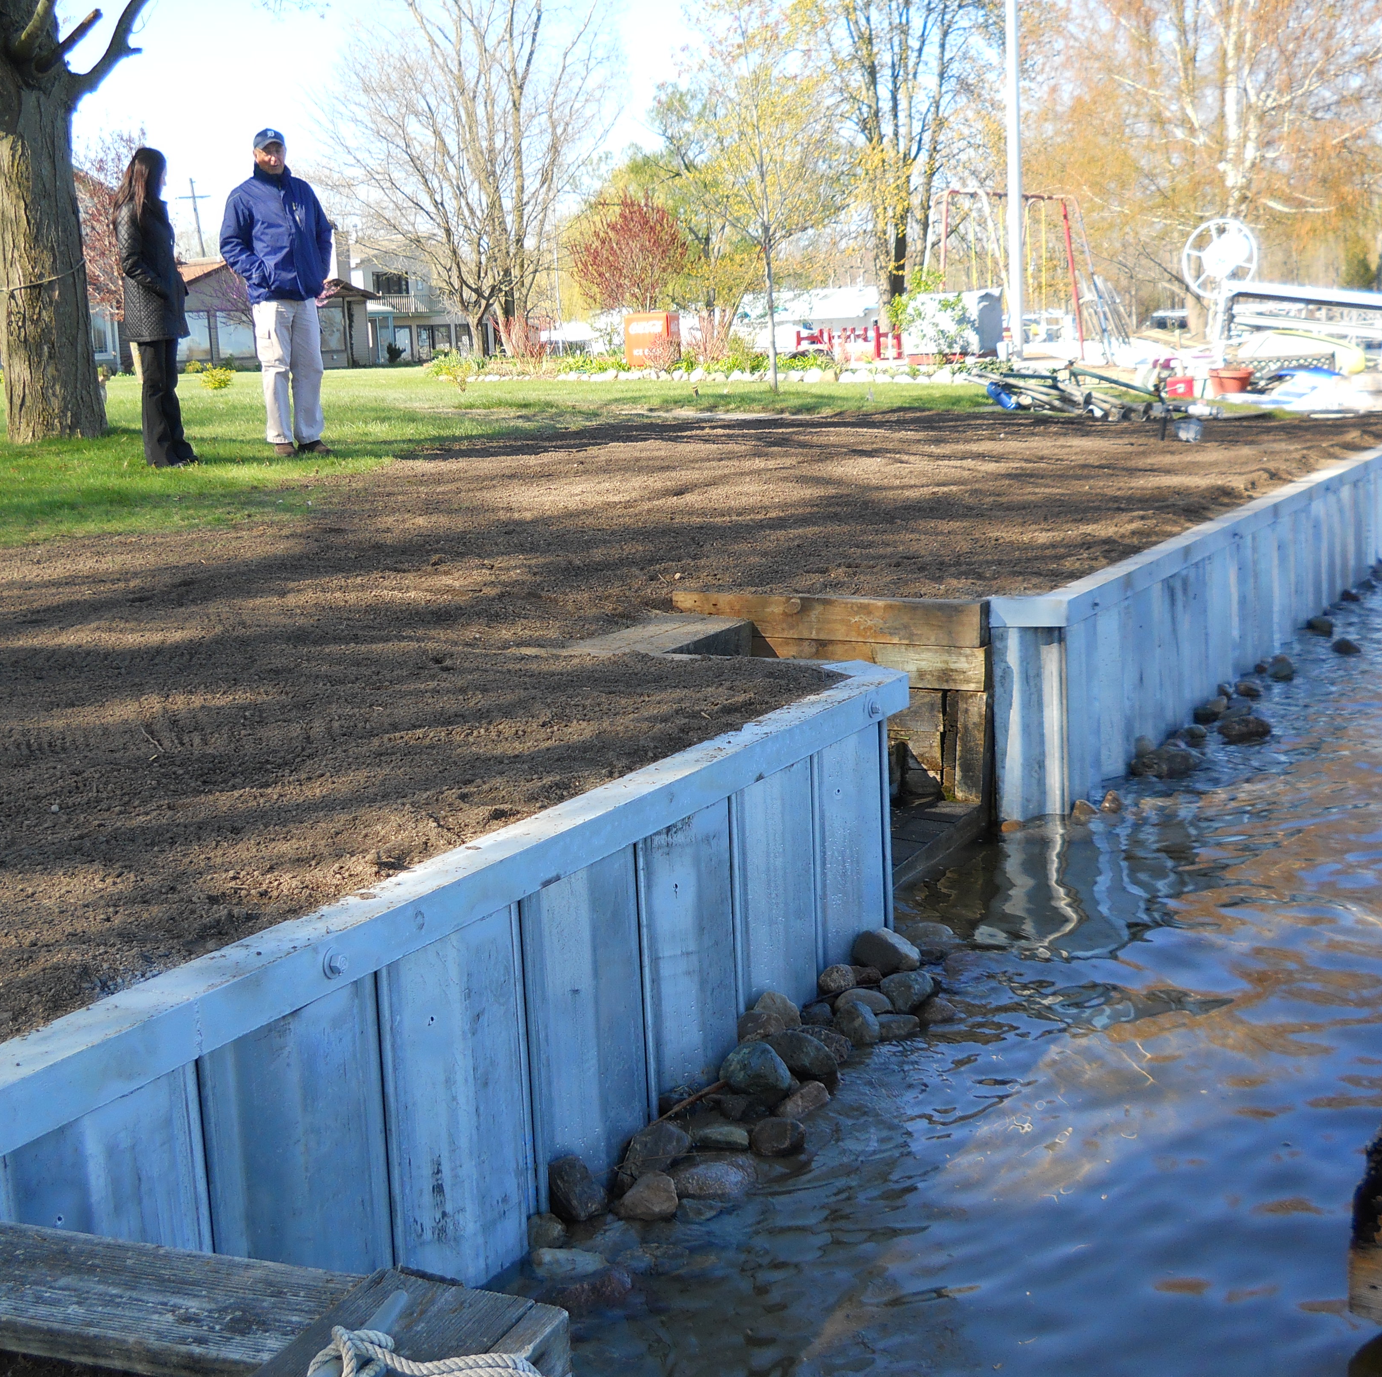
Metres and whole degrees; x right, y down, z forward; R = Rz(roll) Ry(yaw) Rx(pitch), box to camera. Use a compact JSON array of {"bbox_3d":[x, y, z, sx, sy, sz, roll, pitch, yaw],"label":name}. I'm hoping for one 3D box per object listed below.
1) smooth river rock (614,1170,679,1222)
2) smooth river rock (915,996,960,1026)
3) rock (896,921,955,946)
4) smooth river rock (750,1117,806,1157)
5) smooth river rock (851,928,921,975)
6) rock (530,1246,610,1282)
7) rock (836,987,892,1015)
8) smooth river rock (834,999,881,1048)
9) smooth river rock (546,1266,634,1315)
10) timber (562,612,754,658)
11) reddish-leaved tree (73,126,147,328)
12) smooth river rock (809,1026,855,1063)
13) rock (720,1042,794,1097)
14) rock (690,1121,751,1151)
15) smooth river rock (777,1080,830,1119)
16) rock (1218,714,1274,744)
[{"bbox_3d":[-0.093,1.048,4.055,0.137,0.102,0.125,-3,10,-2],"label":"smooth river rock"},{"bbox_3d":[0.646,0.849,5.153,0.122,0.080,0.100,-1,10,7],"label":"smooth river rock"},{"bbox_3d":[0.695,0.734,5.852,0.180,0.090,0.140,-2,10,7],"label":"rock"},{"bbox_3d":[0.189,0.967,4.236,0.120,0.085,0.105,-1,11,2],"label":"smooth river rock"},{"bbox_3d":[0.517,0.695,5.184,0.185,0.125,0.150,4,12,27],"label":"smooth river rock"},{"bbox_3d":[-0.235,1.107,3.761,0.148,0.068,0.095,4,12,27],"label":"rock"},{"bbox_3d":[0.432,0.791,4.930,0.140,0.085,0.110,0,11,5],"label":"rock"},{"bbox_3d":[0.422,0.850,4.979,0.122,0.115,0.120,-2,10,5],"label":"smooth river rock"},{"bbox_3d":[-0.196,1.169,3.802,0.178,0.095,0.135,-3,10,-4],"label":"smooth river rock"},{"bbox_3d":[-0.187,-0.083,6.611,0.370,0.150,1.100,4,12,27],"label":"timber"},{"bbox_3d":[-12.299,-9.251,42.511,2.700,5.300,2.700,-4,11,-15],"label":"reddish-leaved tree"},{"bbox_3d":[0.339,0.886,4.857,0.135,0.100,0.115,-2,10,4],"label":"smooth river rock"},{"bbox_3d":[0.158,0.902,4.640,0.178,0.130,0.150,-2,10,1],"label":"rock"},{"bbox_3d":[0.069,1.008,4.412,0.140,0.070,0.105,-3,10,0],"label":"rock"},{"bbox_3d":[0.253,0.923,4.409,0.130,0.075,0.100,-5,11,-21],"label":"smooth river rock"},{"bbox_3d":[2.380,0.179,8.424,0.235,0.125,0.175,0,10,16],"label":"rock"}]

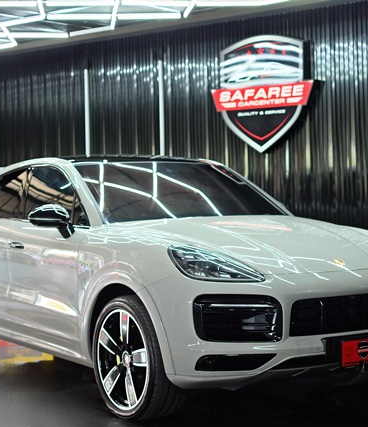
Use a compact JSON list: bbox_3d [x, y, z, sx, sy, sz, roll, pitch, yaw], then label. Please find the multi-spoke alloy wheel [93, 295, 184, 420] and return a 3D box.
[{"bbox_3d":[-0.277,0.870,5.745,0.285,0.760,0.760,-2,1,-35],"label":"multi-spoke alloy wheel"}]

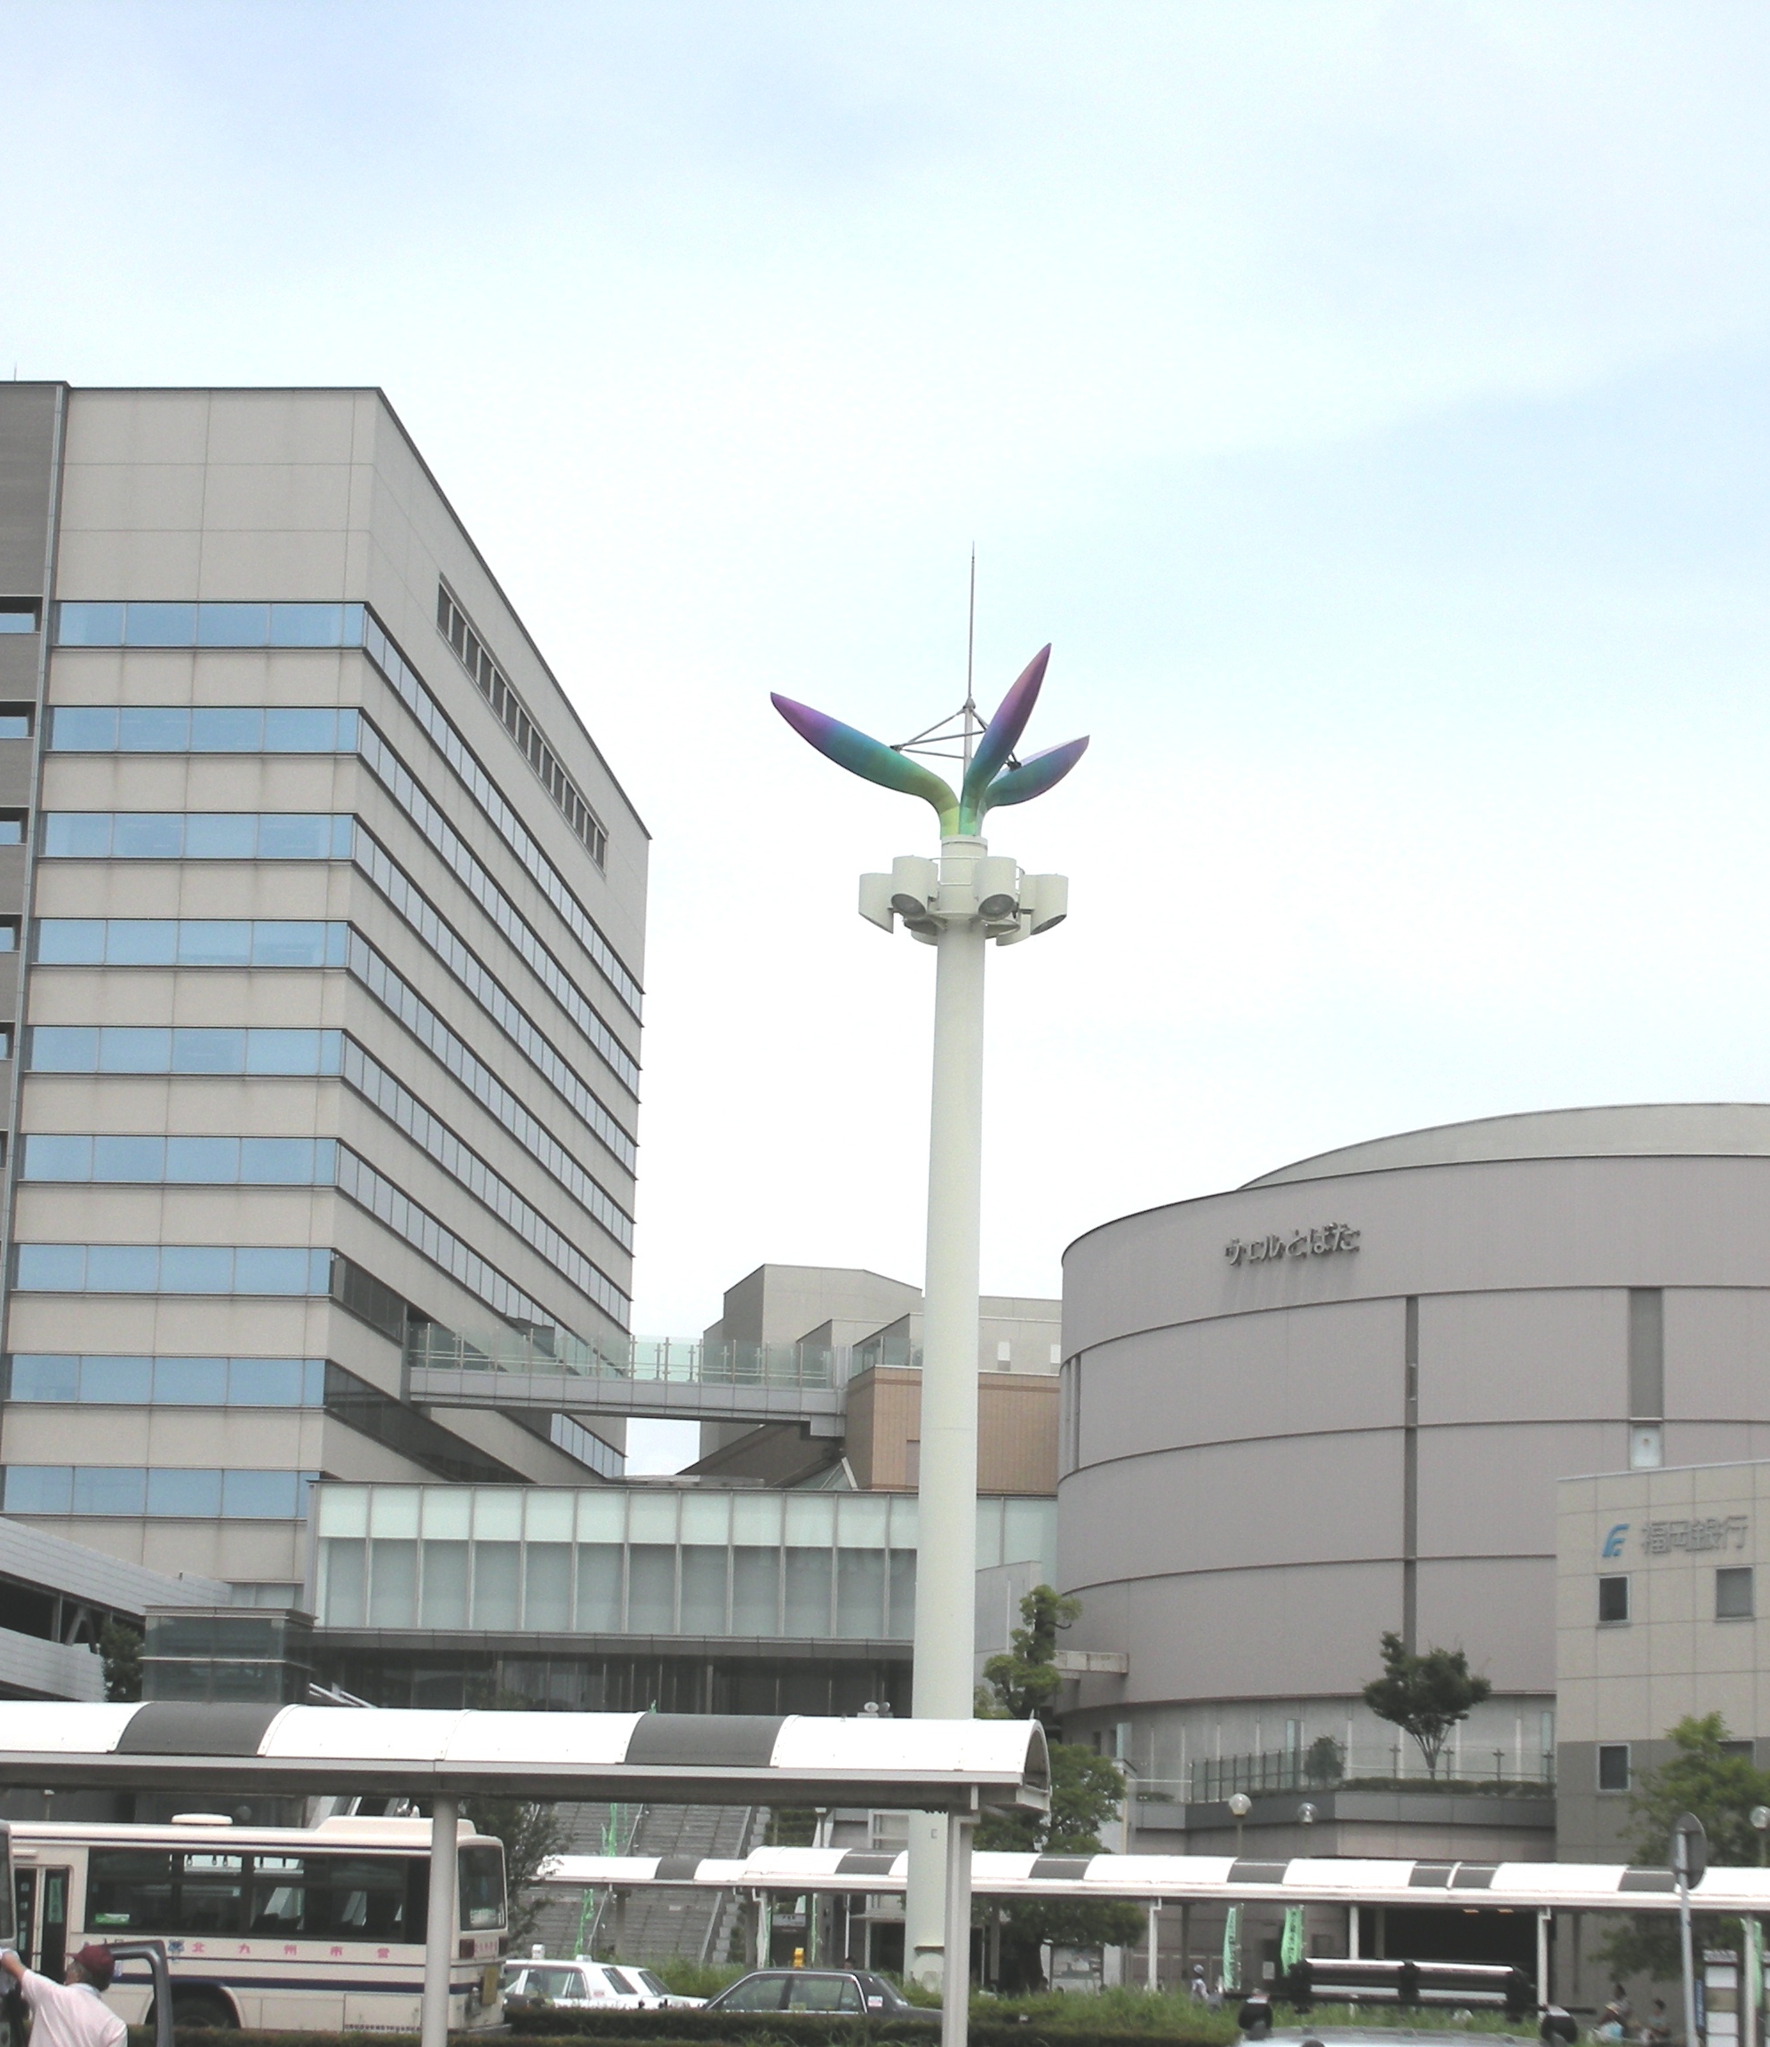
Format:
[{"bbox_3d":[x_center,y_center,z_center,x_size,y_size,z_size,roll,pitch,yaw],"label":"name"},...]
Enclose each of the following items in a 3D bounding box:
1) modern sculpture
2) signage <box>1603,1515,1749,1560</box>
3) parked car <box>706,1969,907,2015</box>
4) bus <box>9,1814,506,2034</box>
[{"bbox_3d":[0.417,4.770,72.905,4.926,20.254,5.440,2,-11,0],"label":"modern sculpture"},{"bbox_3d":[16.852,10.997,102.968,0.150,0.780,4.365,9,-13,-34],"label":"signage"},{"bbox_3d":[-1.179,12.859,61.677,4.690,1.460,1.700,1,-11,5],"label":"parked car"},{"bbox_3d":[-10.178,11.495,60.272,10.400,3.100,2.490,0,-11,7],"label":"bus"}]

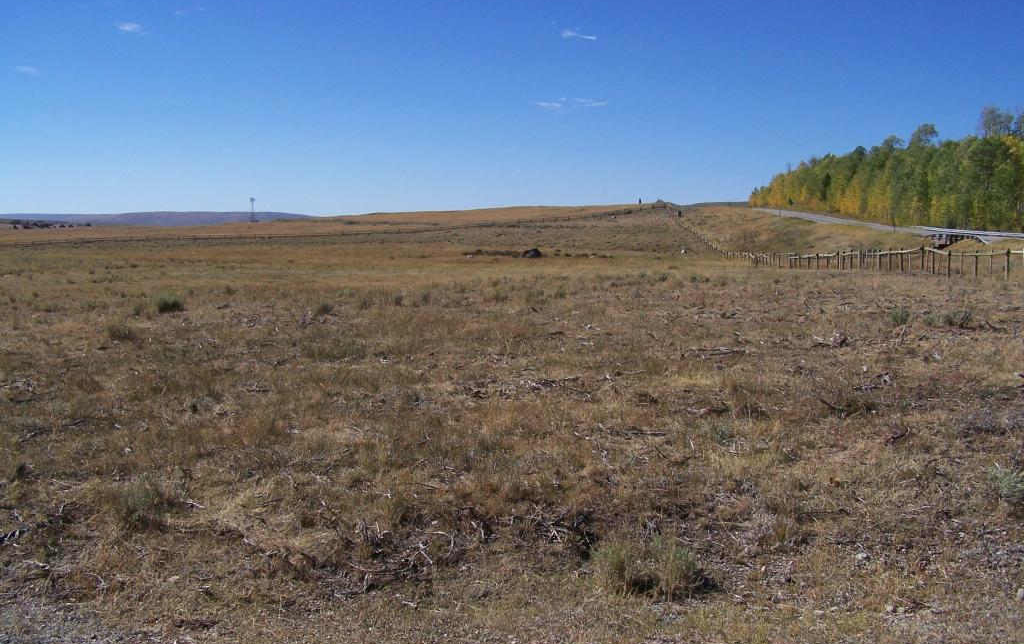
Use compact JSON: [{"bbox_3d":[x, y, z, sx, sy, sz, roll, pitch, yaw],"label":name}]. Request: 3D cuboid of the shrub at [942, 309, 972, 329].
[{"bbox_3d":[7.530,-0.055,19.000,0.507,0.316,0.456,0,5,0],"label":"shrub"}]

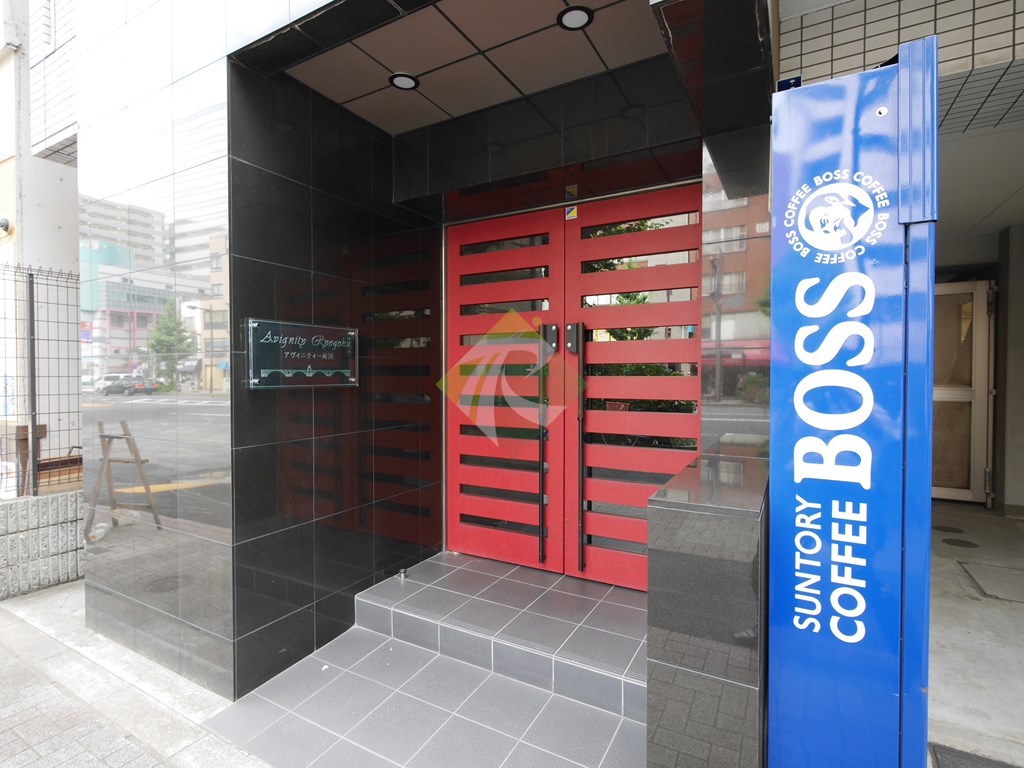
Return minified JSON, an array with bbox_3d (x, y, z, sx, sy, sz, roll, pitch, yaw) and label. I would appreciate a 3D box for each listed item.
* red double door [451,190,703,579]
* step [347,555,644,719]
[{"bbox_3d":[0.315,0.057,3.107,1.707,2.171,0.101,1,2,29],"label":"red double door"},{"bbox_3d":[0.105,1.233,2.804,1.690,0.169,0.820,2,3,28],"label":"step"}]

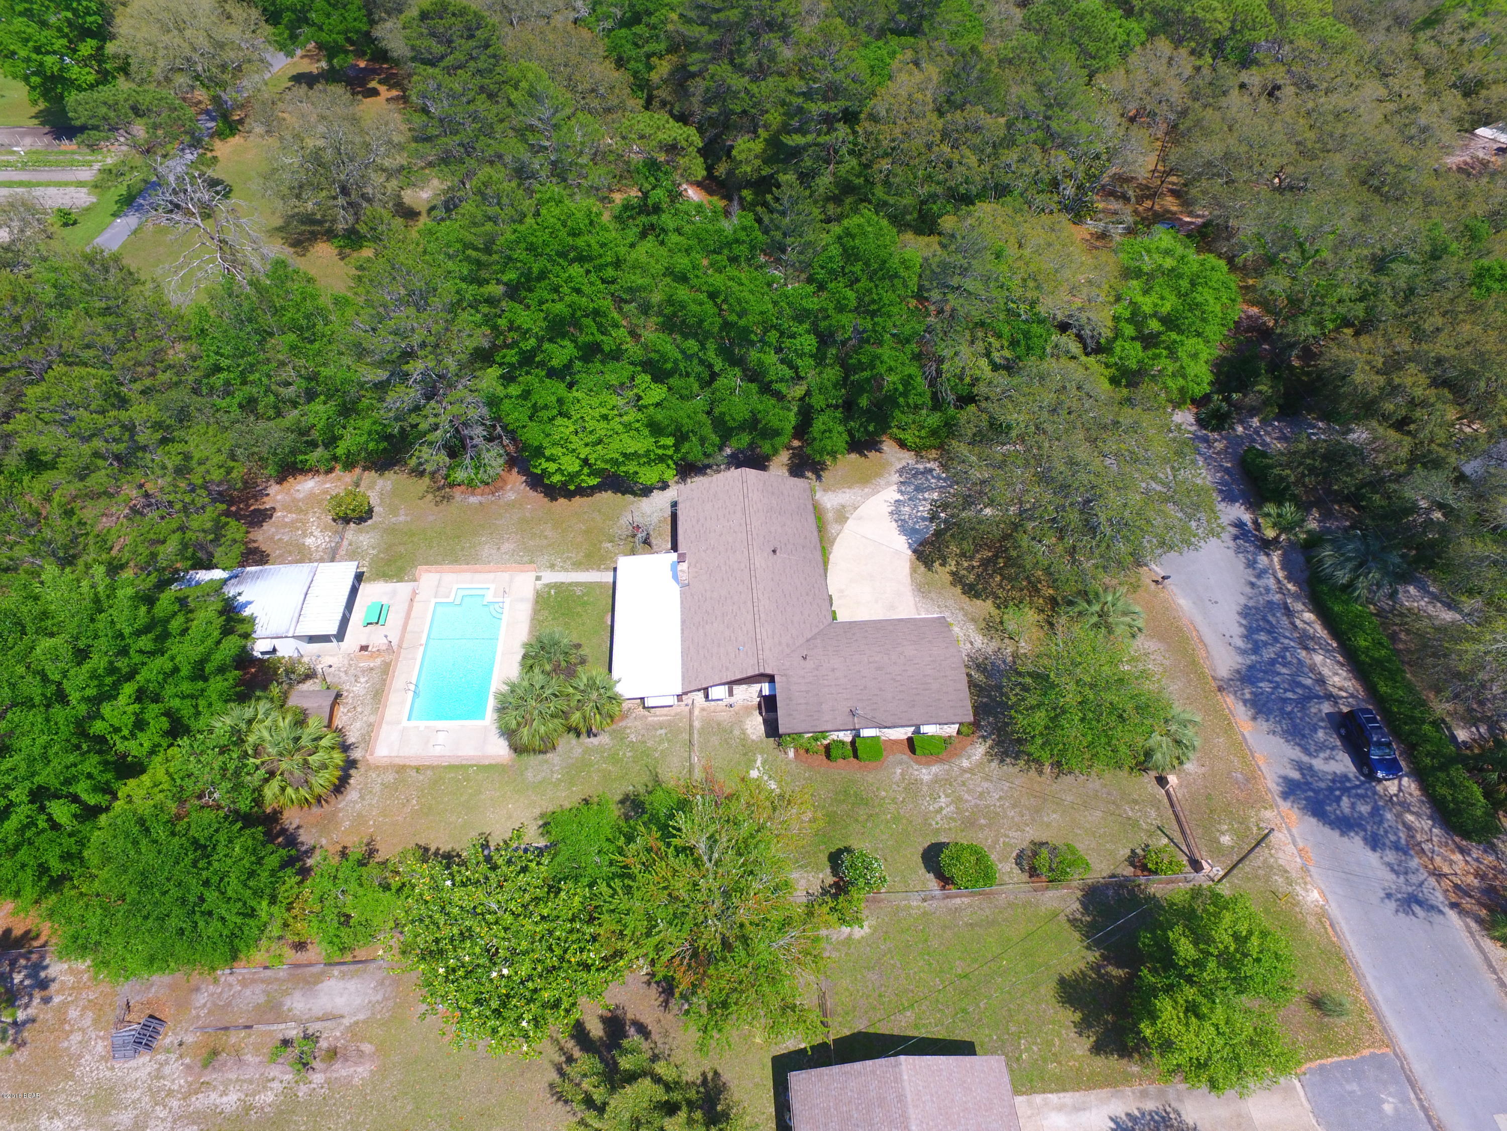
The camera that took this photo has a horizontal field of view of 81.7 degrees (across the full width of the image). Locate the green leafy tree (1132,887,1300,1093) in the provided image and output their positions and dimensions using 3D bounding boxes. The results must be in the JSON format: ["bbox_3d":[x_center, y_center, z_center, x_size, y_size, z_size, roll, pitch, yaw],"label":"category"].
[{"bbox_3d":[22.024,20.747,42.557,7.300,7.900,9.000,3,49,0],"label":"green leafy tree"}]

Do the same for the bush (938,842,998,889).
[{"bbox_3d":[11.882,16.776,48.256,3.050,2.650,2.500,-2,48,-3],"label":"bush"}]

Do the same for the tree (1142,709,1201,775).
[{"bbox_3d":[25.526,11.168,54.090,4.000,3.300,4.500,3,49,0],"label":"tree"}]

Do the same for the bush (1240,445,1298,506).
[{"bbox_3d":[42.929,-7.470,72.027,2.300,1.600,7.200,-2,48,-3],"label":"bush"}]

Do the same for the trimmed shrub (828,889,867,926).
[{"bbox_3d":[4.970,18.669,47.152,2.200,2.700,2.000,3,49,0],"label":"trimmed shrub"}]

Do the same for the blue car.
[{"bbox_3d":[38.834,11.219,54.736,1.850,1.750,4.650,-2,48,-3],"label":"blue car"}]

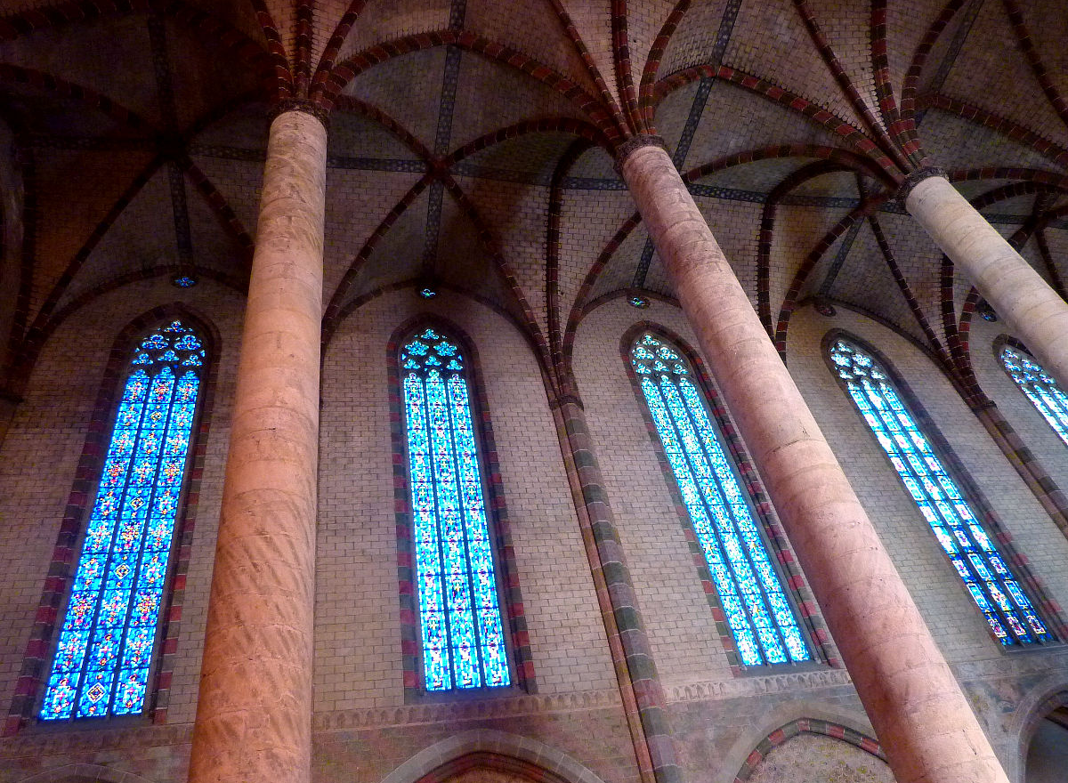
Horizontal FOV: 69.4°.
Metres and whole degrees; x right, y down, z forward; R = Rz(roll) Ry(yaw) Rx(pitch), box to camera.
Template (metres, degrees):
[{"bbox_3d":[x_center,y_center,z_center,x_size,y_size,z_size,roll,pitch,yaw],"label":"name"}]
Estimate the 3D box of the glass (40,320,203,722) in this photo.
[{"bbox_3d":[-12.121,2.660,23.893,2.400,14.850,0.350,1,-44,-15],"label":"glass"}]

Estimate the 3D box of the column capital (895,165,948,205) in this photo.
[{"bbox_3d":[12.387,-6.334,24.549,1.660,0.470,1.660,1,-44,-15],"label":"column capital"}]

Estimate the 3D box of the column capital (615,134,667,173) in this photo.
[{"bbox_3d":[3.124,-6.433,21.967,1.660,0.470,1.660,1,-44,-15],"label":"column capital"}]

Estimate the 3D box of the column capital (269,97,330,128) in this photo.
[{"bbox_3d":[-5.996,-6.592,19.710,1.660,0.470,1.660,1,-44,-15],"label":"column capital"}]

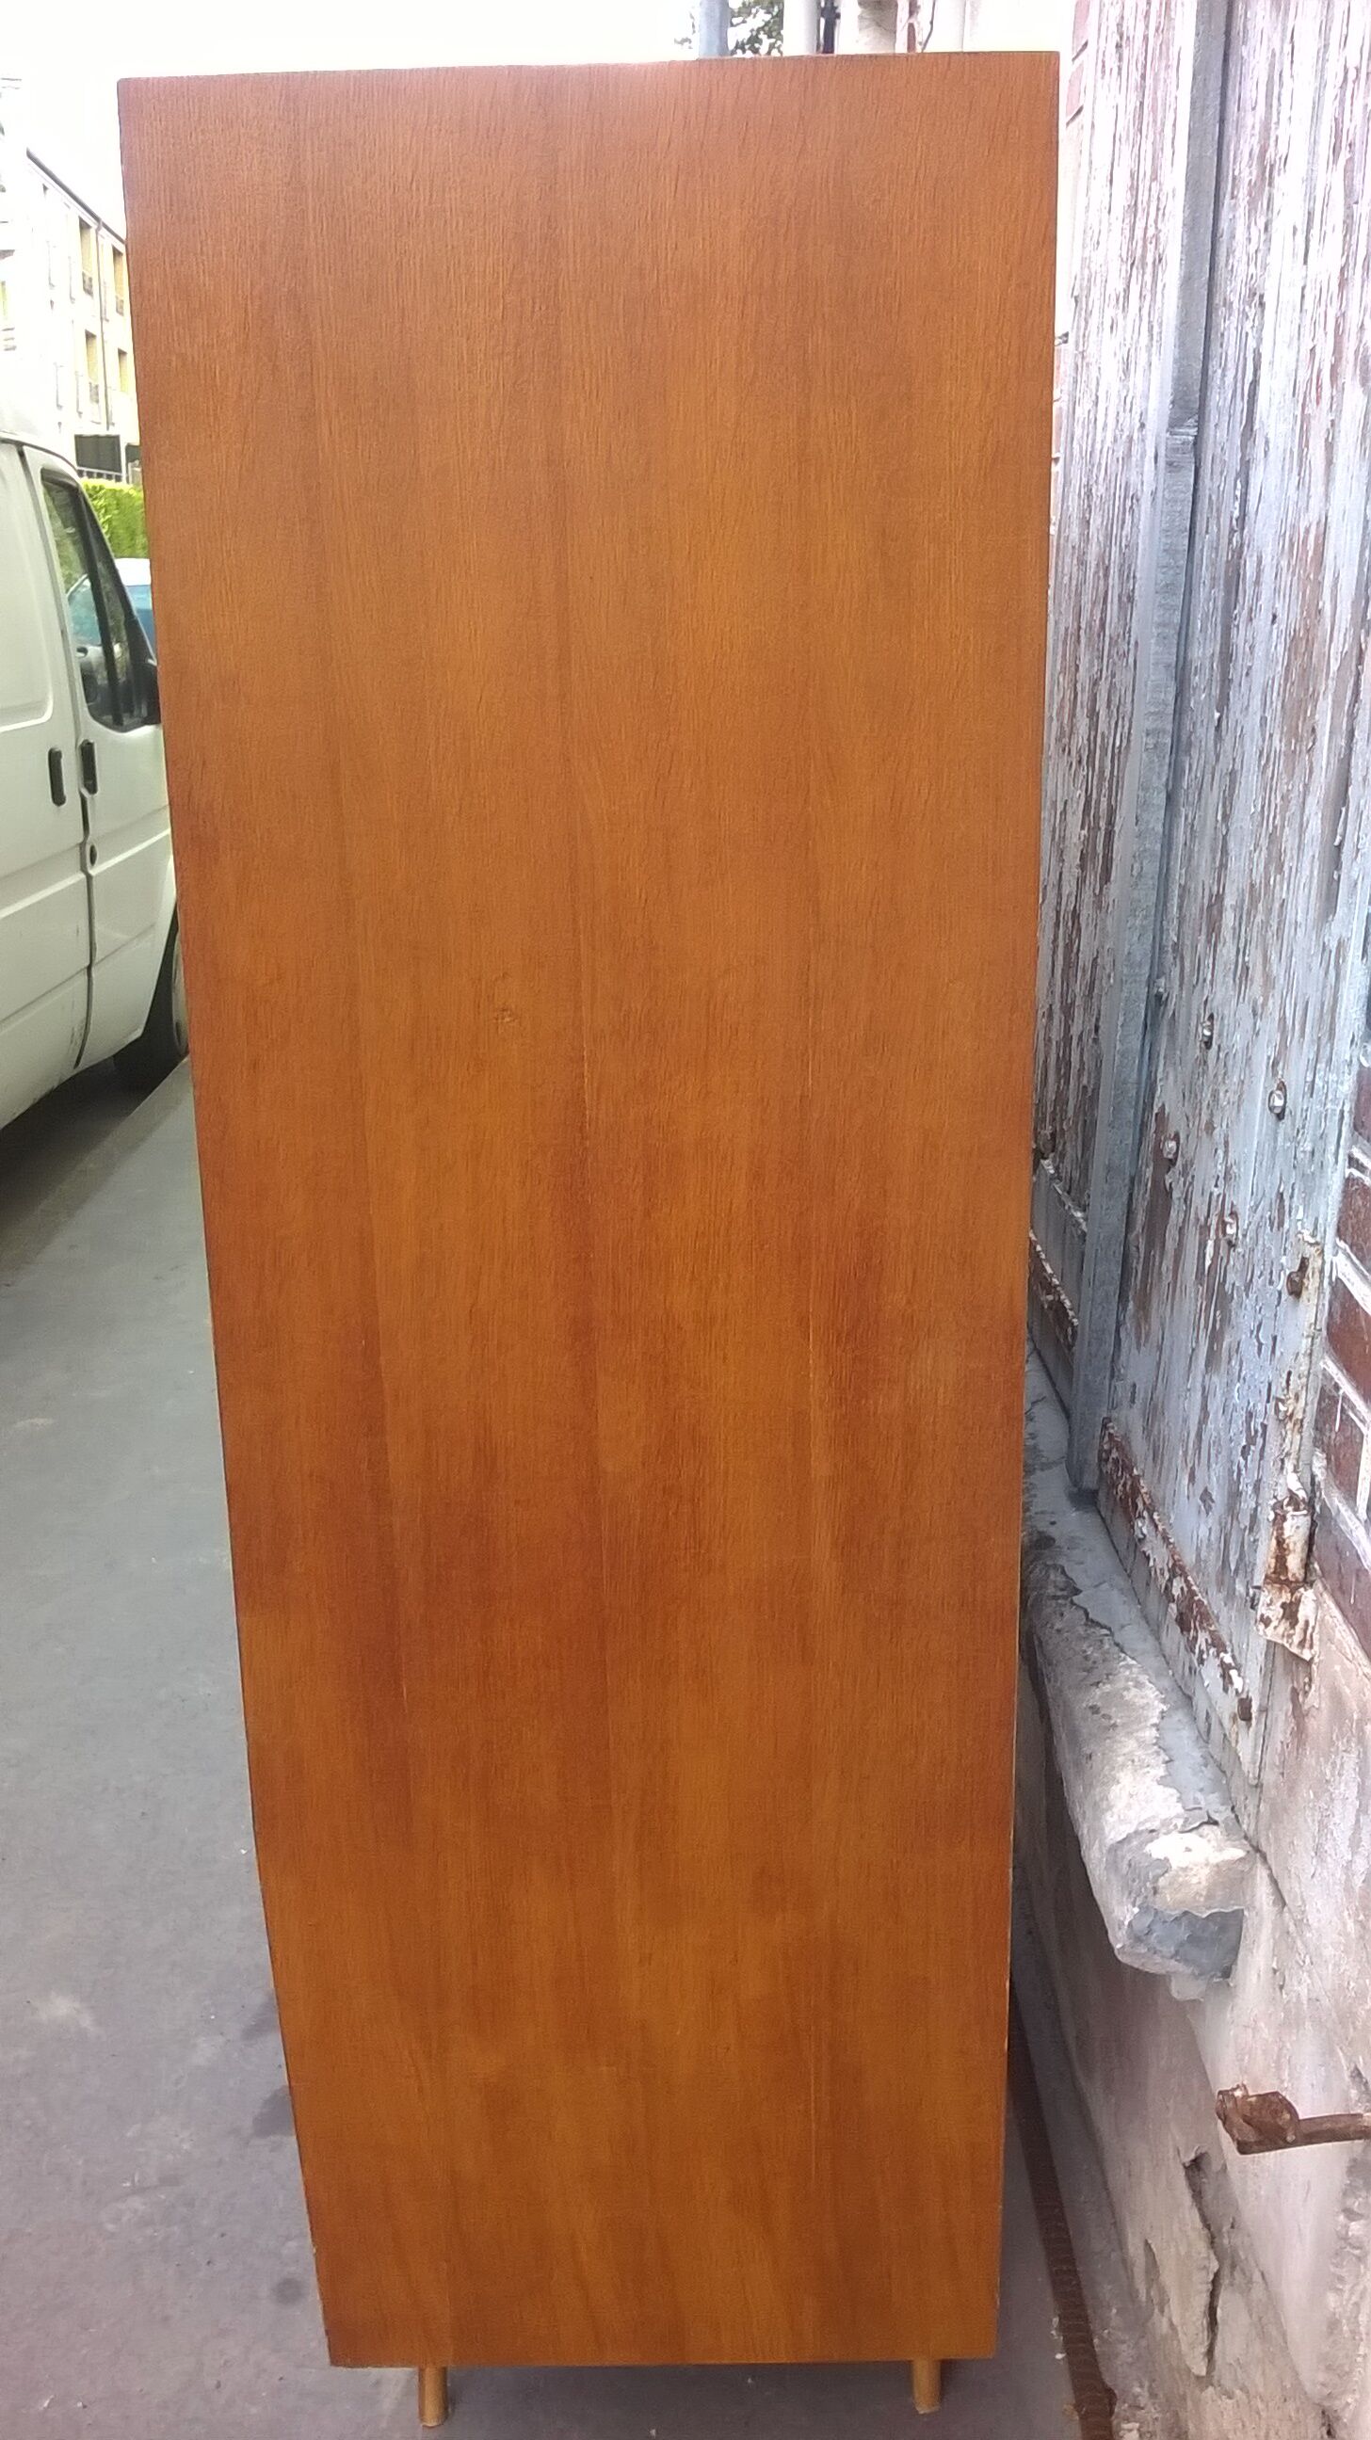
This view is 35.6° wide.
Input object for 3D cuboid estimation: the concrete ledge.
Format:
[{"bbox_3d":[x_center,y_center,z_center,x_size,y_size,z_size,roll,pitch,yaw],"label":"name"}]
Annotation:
[{"bbox_3d":[0.336,0.304,1.998,0.115,0.120,1.110,1,18,-1],"label":"concrete ledge"}]

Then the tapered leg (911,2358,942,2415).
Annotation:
[{"bbox_3d":[0.209,0.979,1.844,0.028,0.110,0.028,-1,18,0],"label":"tapered leg"}]

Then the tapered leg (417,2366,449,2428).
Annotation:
[{"bbox_3d":[-0.219,0.992,1.846,0.028,0.110,0.028,-1,18,0],"label":"tapered leg"}]

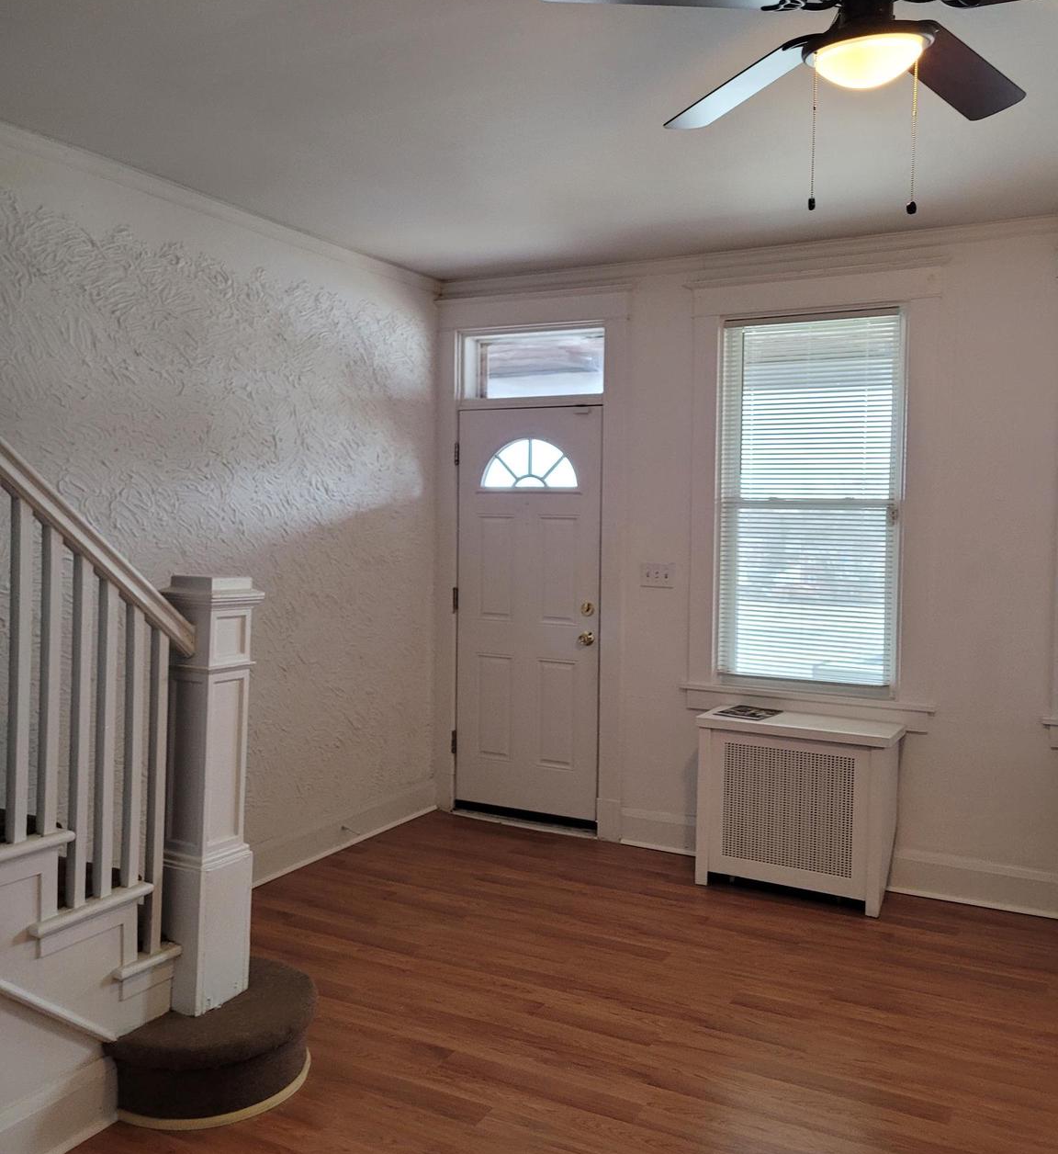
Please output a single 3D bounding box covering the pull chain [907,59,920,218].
[{"bbox_3d":[0.780,-0.893,2.145,0.018,0.318,0.018,3,4,29],"label":"pull chain"}]

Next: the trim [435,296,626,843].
[{"bbox_3d":[-0.013,-0.072,5.281,1.067,2.655,0.080,3,4,29],"label":"trim"}]

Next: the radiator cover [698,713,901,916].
[{"bbox_3d":[1.129,0.964,4.458,0.790,0.714,0.305,3,4,29],"label":"radiator cover"}]

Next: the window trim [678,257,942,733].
[{"bbox_3d":[1.191,-0.331,4.596,1.090,1.919,0.080,3,4,29],"label":"window trim"}]

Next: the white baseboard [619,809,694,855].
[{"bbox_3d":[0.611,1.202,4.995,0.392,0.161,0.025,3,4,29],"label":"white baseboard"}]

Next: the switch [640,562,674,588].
[{"bbox_3d":[0.596,-0.007,4.950,0.159,0.113,0.018,3,4,29],"label":"switch"}]

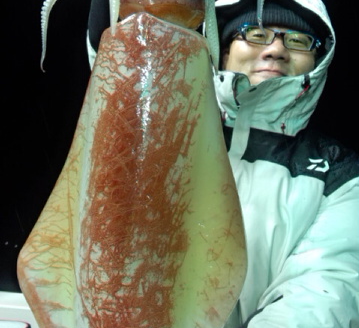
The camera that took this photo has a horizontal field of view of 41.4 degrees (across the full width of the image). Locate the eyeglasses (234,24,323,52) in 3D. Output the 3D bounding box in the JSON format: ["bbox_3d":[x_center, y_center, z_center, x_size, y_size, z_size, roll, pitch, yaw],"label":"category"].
[{"bbox_3d":[0.163,-0.206,0.860,0.142,0.042,0.140,10,1,-2],"label":"eyeglasses"}]

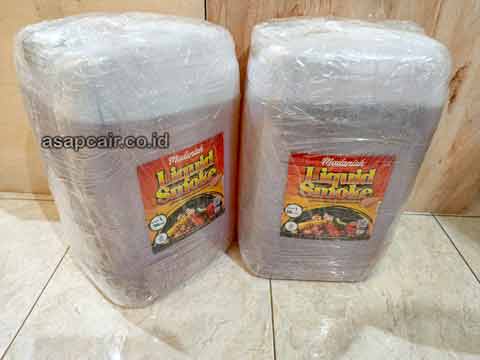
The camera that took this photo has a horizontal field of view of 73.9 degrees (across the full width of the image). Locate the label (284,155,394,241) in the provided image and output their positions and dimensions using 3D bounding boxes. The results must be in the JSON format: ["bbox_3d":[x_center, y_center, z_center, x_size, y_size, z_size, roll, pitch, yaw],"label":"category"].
[{"bbox_3d":[0.139,0.030,0.474,0.144,0.155,0.008,2,34,1],"label":"label"}]

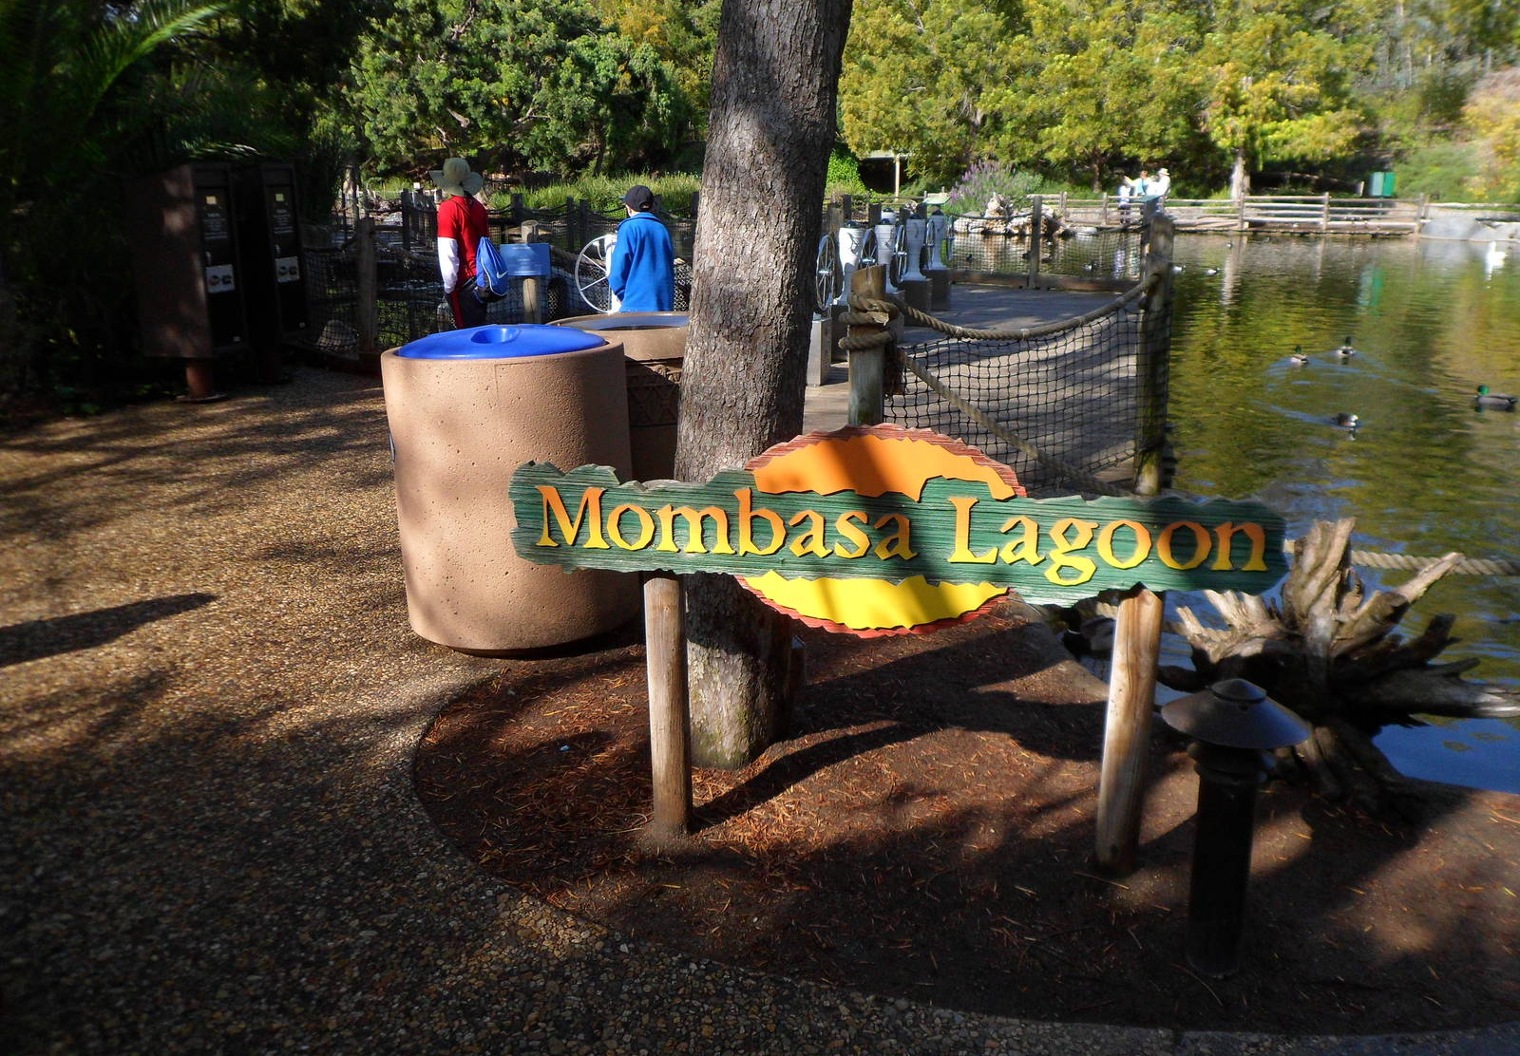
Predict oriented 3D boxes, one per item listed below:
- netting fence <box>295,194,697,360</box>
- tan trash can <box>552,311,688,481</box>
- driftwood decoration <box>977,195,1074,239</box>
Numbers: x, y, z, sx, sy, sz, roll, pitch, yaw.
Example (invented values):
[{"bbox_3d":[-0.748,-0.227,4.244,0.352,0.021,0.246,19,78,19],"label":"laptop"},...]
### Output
[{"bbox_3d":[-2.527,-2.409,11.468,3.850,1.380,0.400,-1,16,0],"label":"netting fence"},{"bbox_3d":[-0.507,-0.409,5.196,0.790,0.980,0.790,-1,16,0],"label":"tan trash can"},{"bbox_3d":[8.026,-9.492,35.836,3.000,1.250,1.500,1,17,10],"label":"driftwood decoration"}]

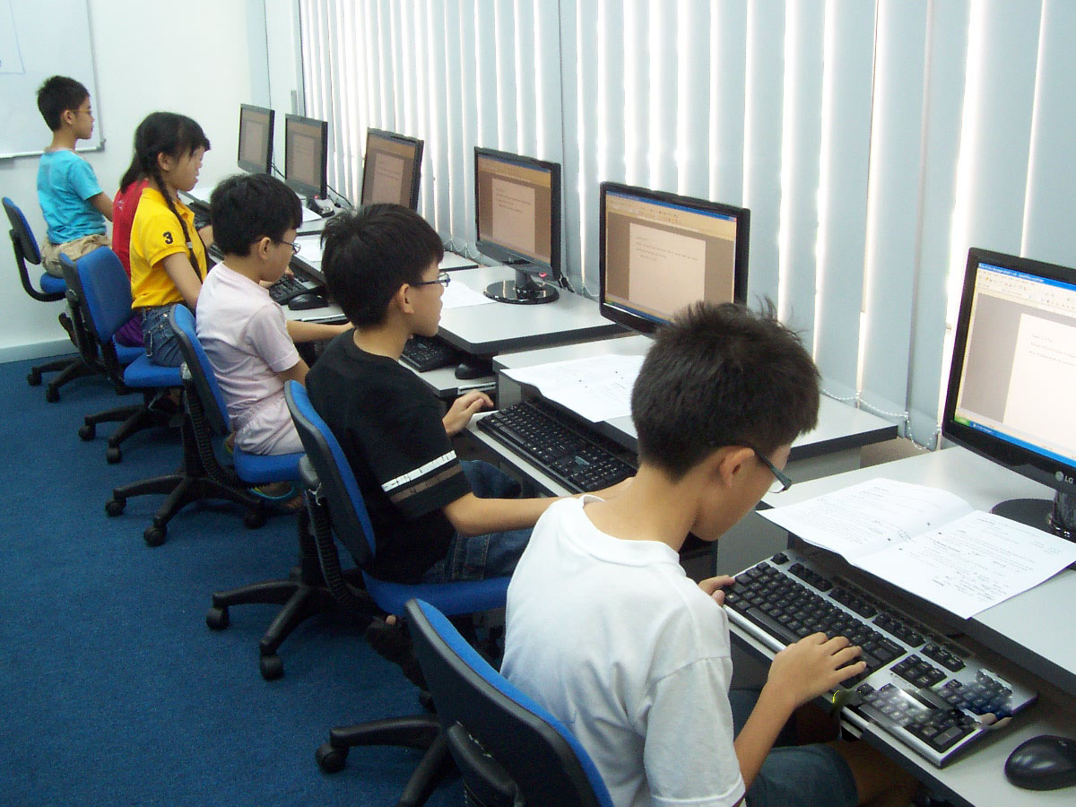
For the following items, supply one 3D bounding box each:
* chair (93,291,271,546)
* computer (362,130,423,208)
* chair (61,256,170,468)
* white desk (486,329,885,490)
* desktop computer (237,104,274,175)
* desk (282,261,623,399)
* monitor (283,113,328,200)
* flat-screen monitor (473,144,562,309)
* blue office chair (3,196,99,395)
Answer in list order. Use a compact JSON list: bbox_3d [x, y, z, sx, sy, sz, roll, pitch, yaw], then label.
[{"bbox_3d":[-1.128,-0.059,3.598,0.590,0.870,0.560,-3,18,-6],"label":"chair"},{"bbox_3d":[-0.500,-0.776,4.157,0.210,0.391,0.445,-11,20,-29],"label":"computer"},{"bbox_3d":[-1.475,-0.230,4.315,0.590,0.770,0.560,-10,20,-25],"label":"chair"},{"bbox_3d":[0.240,0.329,2.525,0.570,0.740,0.844,-10,20,-25],"label":"white desk"},{"bbox_3d":[-1.390,-1.292,5.813,0.210,0.391,0.445,-12,21,-30],"label":"desktop computer"},{"bbox_3d":[-0.199,0.067,3.366,0.570,0.740,0.846,-10,20,-25],"label":"desk"},{"bbox_3d":[-0.962,-1.020,4.937,0.210,0.394,0.445,-12,21,-29],"label":"monitor"},{"bbox_3d":[-0.031,-0.514,3.308,0.210,0.396,0.445,-11,21,-29],"label":"flat-screen monitor"},{"bbox_3d":[-2.016,-0.493,5.016,0.590,0.860,0.560,-10,20,-25],"label":"blue office chair"}]

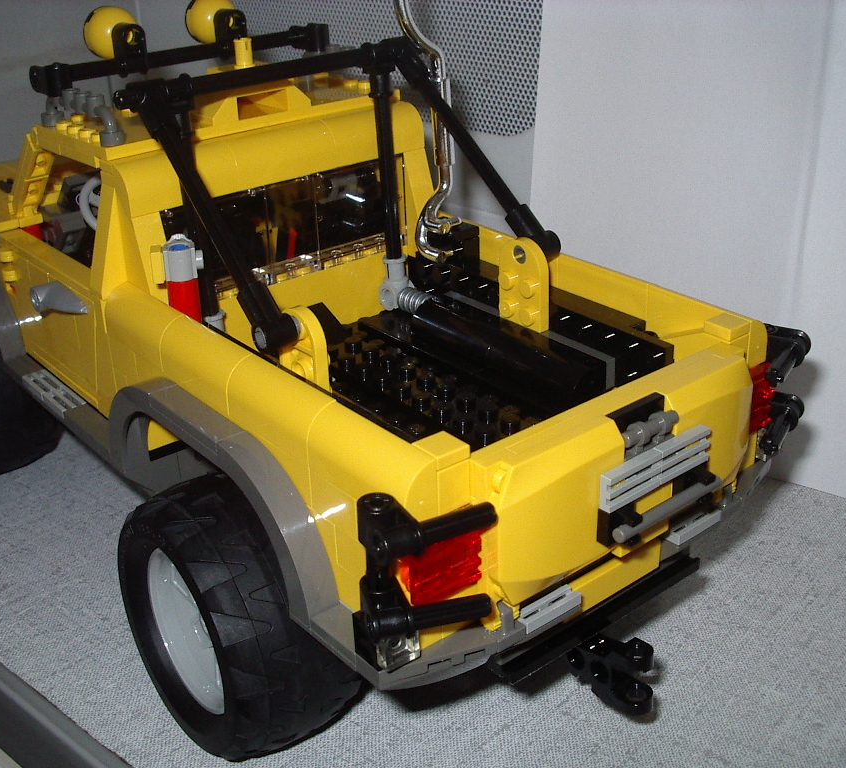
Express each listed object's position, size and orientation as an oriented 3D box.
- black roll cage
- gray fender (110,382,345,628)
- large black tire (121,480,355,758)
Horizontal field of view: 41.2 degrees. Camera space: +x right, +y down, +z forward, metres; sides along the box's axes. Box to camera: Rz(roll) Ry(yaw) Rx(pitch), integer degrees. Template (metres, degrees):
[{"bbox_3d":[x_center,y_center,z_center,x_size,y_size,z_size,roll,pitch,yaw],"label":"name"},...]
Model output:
[{"bbox_3d":[-0.036,-0.062,0.319,0.104,0.072,0.117,-21,32,-34],"label":"black roll cage"},{"bbox_3d":[-0.050,0.021,0.262,0.009,0.031,0.094,-21,32,-34],"label":"gray fender"},{"bbox_3d":[-0.046,0.056,0.279,0.034,0.069,0.069,-21,32,-34],"label":"large black tire"}]

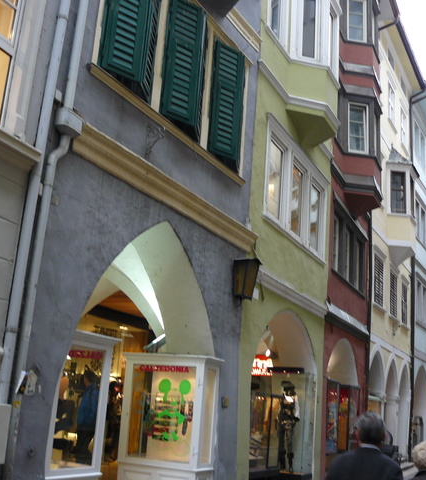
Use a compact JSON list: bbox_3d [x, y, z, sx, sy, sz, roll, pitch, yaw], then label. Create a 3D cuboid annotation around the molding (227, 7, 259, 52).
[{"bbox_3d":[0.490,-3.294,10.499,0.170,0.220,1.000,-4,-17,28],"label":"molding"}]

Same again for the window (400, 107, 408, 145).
[{"bbox_3d":[6.566,-3.877,22.943,0.180,1.250,0.900,-4,-17,27],"label":"window"}]

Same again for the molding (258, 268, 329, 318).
[{"bbox_3d":[1.502,1.009,11.945,0.170,0.220,3.450,-3,-17,26],"label":"molding"}]

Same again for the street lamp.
[{"bbox_3d":[0.493,0.561,9.388,0.290,0.600,0.290,-4,-17,28],"label":"street lamp"}]

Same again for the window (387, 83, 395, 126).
[{"bbox_3d":[5.916,-4.515,22.194,0.200,1.195,1.121,-4,-17,27],"label":"window"}]

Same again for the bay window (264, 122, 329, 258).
[{"bbox_3d":[1.686,-0.862,12.638,0.200,1.840,3.200,-3,-17,26],"label":"bay window"}]

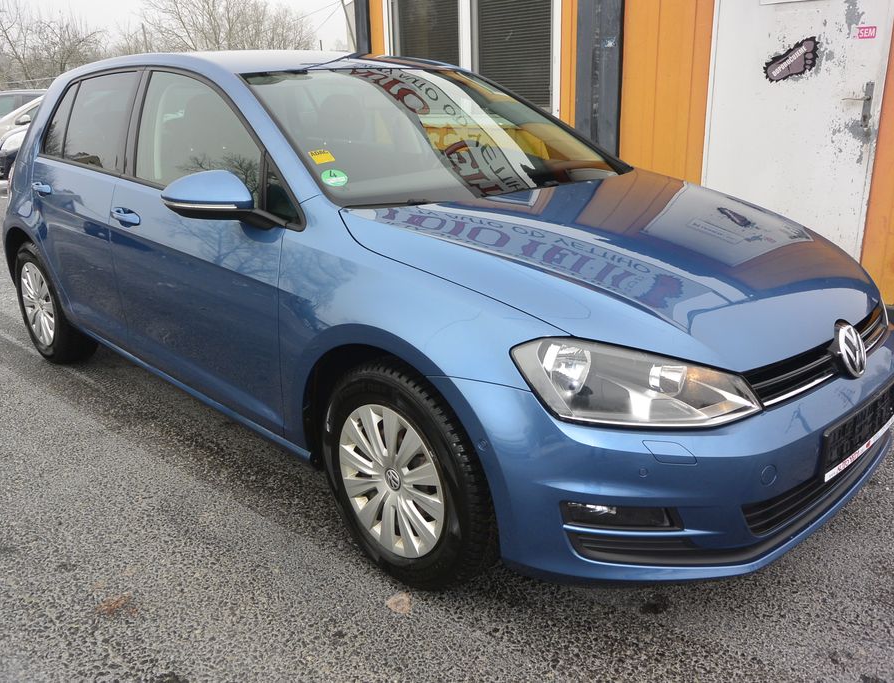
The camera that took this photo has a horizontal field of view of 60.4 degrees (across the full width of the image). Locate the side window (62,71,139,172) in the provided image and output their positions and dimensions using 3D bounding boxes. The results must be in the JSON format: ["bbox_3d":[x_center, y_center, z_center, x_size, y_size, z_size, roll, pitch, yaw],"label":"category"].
[{"bbox_3d":[-1.381,-0.876,3.064,0.720,0.410,0.060,16,-1,43],"label":"side window"}]

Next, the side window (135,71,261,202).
[{"bbox_3d":[-0.834,-0.684,2.533,0.930,0.465,0.065,16,-1,43],"label":"side window"}]

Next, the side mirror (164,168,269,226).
[{"bbox_3d":[-0.664,-0.407,2.175,0.230,0.160,0.200,-17,24,-42],"label":"side mirror"}]

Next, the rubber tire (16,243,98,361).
[{"bbox_3d":[-1.944,-0.203,3.813,0.205,0.625,0.630,-17,24,-42],"label":"rubber tire"}]

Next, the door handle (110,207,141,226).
[{"bbox_3d":[-1.130,-0.434,2.686,0.050,0.050,0.215,-17,24,-42],"label":"door handle"}]

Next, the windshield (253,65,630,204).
[{"bbox_3d":[0.000,-0.772,2.702,1.420,0.130,0.900,-17,52,-42],"label":"windshield"}]

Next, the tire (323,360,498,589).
[{"bbox_3d":[-0.091,0.345,2.024,0.205,0.625,0.630,-17,24,-42],"label":"tire"}]

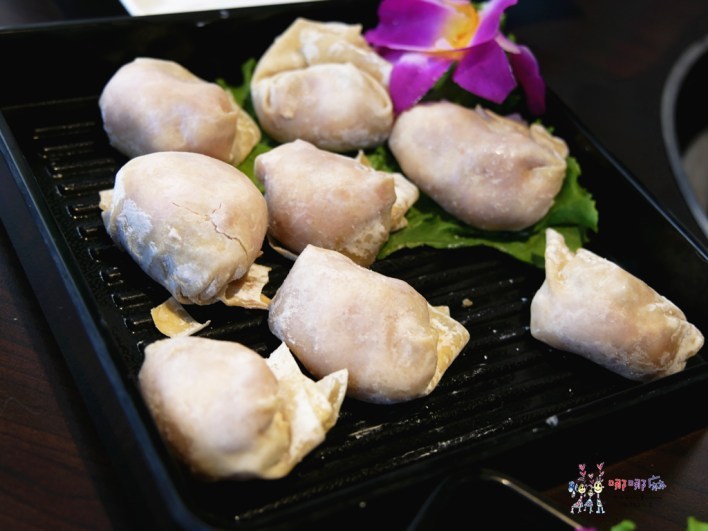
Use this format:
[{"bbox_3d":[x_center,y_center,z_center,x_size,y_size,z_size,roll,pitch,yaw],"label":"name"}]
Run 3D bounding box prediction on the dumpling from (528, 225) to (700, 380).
[{"bbox_3d":[0.077,0.014,0.319,0.058,0.033,0.034,29,44,12],"label":"dumpling"}]

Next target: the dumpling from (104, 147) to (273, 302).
[{"bbox_3d":[-0.046,-0.013,0.303,0.042,0.035,0.055,-26,58,-37],"label":"dumpling"}]

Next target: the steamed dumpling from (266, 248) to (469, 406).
[{"bbox_3d":[0.004,0.019,0.290,0.058,0.032,0.037,29,44,12],"label":"steamed dumpling"}]

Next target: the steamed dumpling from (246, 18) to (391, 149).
[{"bbox_3d":[-0.009,-0.057,0.358,0.050,0.033,0.040,2,45,-17],"label":"steamed dumpling"}]

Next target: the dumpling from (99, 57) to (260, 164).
[{"bbox_3d":[-0.055,-0.045,0.336,0.053,0.032,0.035,22,43,4],"label":"dumpling"}]

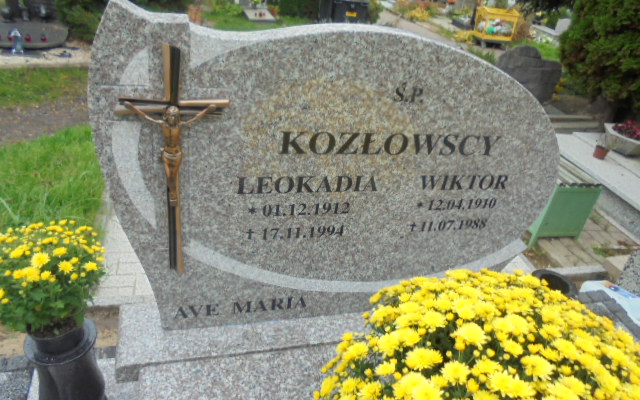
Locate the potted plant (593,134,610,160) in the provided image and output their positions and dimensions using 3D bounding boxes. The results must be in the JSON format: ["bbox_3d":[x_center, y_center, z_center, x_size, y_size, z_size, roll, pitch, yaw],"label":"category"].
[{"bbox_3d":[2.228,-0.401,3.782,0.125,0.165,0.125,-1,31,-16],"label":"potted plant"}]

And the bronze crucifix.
[{"bbox_3d":[-0.350,-0.057,1.168,0.247,0.620,0.070,-1,31,-16],"label":"bronze crucifix"}]

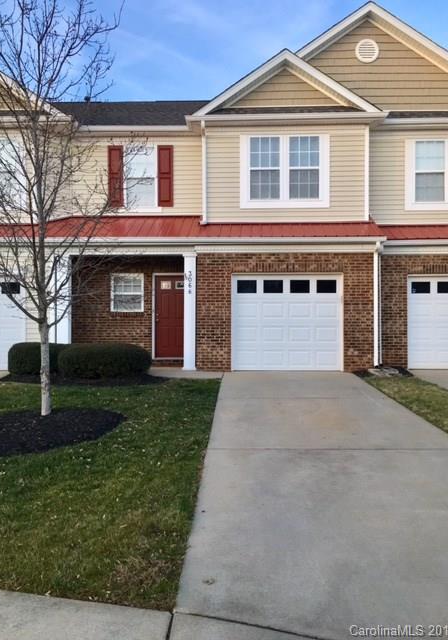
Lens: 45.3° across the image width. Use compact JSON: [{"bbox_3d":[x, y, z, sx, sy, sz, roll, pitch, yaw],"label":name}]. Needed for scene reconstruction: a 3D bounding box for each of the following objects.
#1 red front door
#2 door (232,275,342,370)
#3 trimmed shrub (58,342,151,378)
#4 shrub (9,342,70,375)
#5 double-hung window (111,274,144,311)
[{"bbox_3d":[-1.240,-0.085,13.270,0.950,2.060,0.080,0,1,3],"label":"red front door"},{"bbox_3d":[1.410,0.055,12.000,2.470,2.140,0.090,0,1,3],"label":"door"},{"bbox_3d":[-2.500,0.820,11.250,1.930,0.700,1.150,0,1,3],"label":"trimmed shrub"},{"bbox_3d":[-3.960,0.810,11.750,1.450,0.680,1.100,0,1,3],"label":"shrub"},{"bbox_3d":[-2.390,-0.670,13.320,0.830,0.970,0.100,0,1,3],"label":"double-hung window"}]

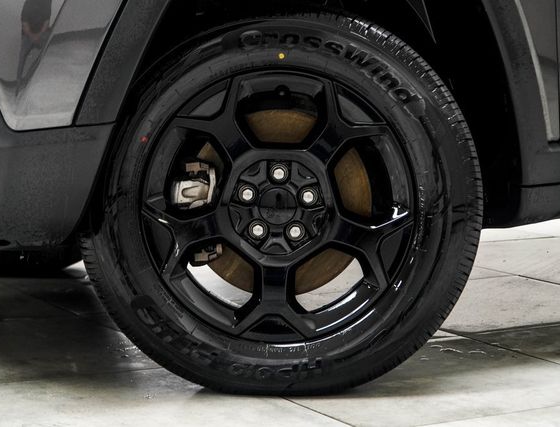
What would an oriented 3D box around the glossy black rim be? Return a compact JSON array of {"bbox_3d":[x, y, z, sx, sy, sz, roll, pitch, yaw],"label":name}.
[{"bbox_3d":[0.000,-0.022,2.614,0.464,0.464,0.190,1,6,2],"label":"glossy black rim"}]

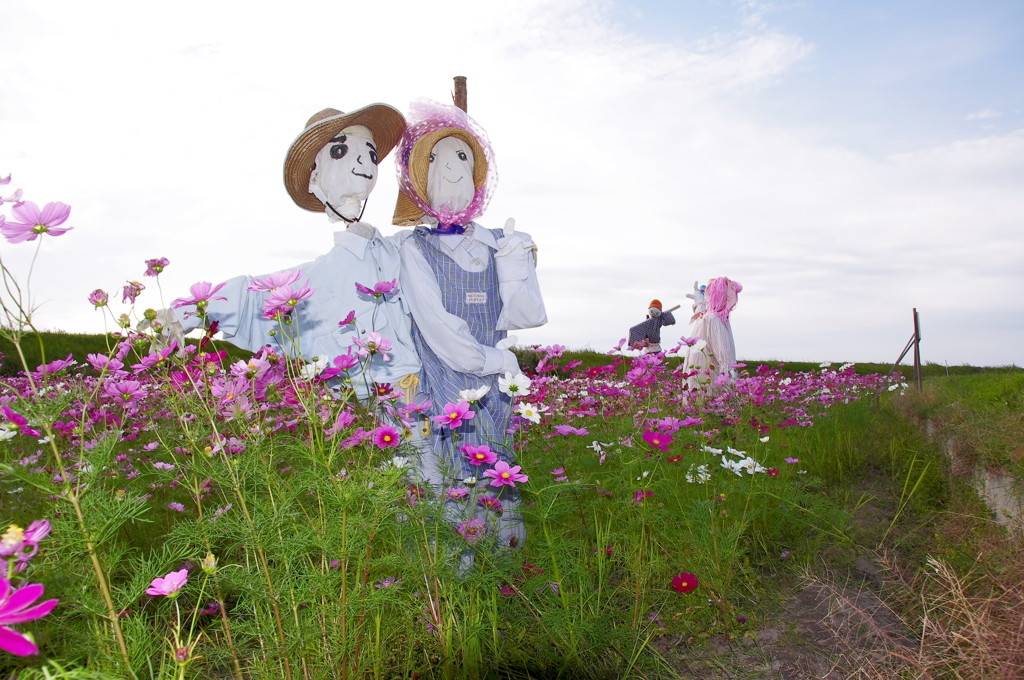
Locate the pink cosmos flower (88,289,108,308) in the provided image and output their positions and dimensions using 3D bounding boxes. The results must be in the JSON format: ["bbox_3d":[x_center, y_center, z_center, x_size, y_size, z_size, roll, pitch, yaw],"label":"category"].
[{"bbox_3d":[-0.674,-0.068,1.250,0.033,0.033,0.032,1,-2,-22],"label":"pink cosmos flower"}]

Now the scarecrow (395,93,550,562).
[{"bbox_3d":[-0.134,-0.005,2.470,0.480,1.540,0.400,1,-2,-15],"label":"scarecrow"}]

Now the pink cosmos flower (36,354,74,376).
[{"bbox_3d":[-0.779,0.043,1.300,0.074,0.038,0.068,-1,-2,24],"label":"pink cosmos flower"}]

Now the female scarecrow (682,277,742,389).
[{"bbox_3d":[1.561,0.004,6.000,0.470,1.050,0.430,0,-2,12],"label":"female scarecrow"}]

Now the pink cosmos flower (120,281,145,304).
[{"bbox_3d":[-0.633,-0.079,1.280,0.040,0.041,0.037,2,-3,-37],"label":"pink cosmos flower"}]

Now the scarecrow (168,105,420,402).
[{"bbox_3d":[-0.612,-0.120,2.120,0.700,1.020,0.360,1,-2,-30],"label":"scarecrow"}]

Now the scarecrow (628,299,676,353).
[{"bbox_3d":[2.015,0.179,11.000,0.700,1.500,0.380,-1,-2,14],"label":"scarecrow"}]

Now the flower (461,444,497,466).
[{"bbox_3d":[-0.068,0.241,1.600,0.073,0.034,0.068,3,28,0],"label":"flower"}]

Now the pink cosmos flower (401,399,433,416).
[{"bbox_3d":[-0.235,0.170,1.930,0.068,0.036,0.065,0,-2,6],"label":"pink cosmos flower"}]

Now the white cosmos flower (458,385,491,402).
[{"bbox_3d":[-0.089,0.128,1.830,0.077,0.042,0.072,0,-2,0],"label":"white cosmos flower"}]

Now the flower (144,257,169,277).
[{"bbox_3d":[-0.579,-0.120,1.250,0.039,0.031,0.037,1,-2,-17],"label":"flower"}]

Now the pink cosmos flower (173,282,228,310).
[{"bbox_3d":[-0.497,-0.069,1.220,0.085,0.042,0.078,2,-12,-11],"label":"pink cosmos flower"}]

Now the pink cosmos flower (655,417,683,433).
[{"bbox_3d":[0.462,0.248,2.250,0.077,0.042,0.070,0,27,0],"label":"pink cosmos flower"}]

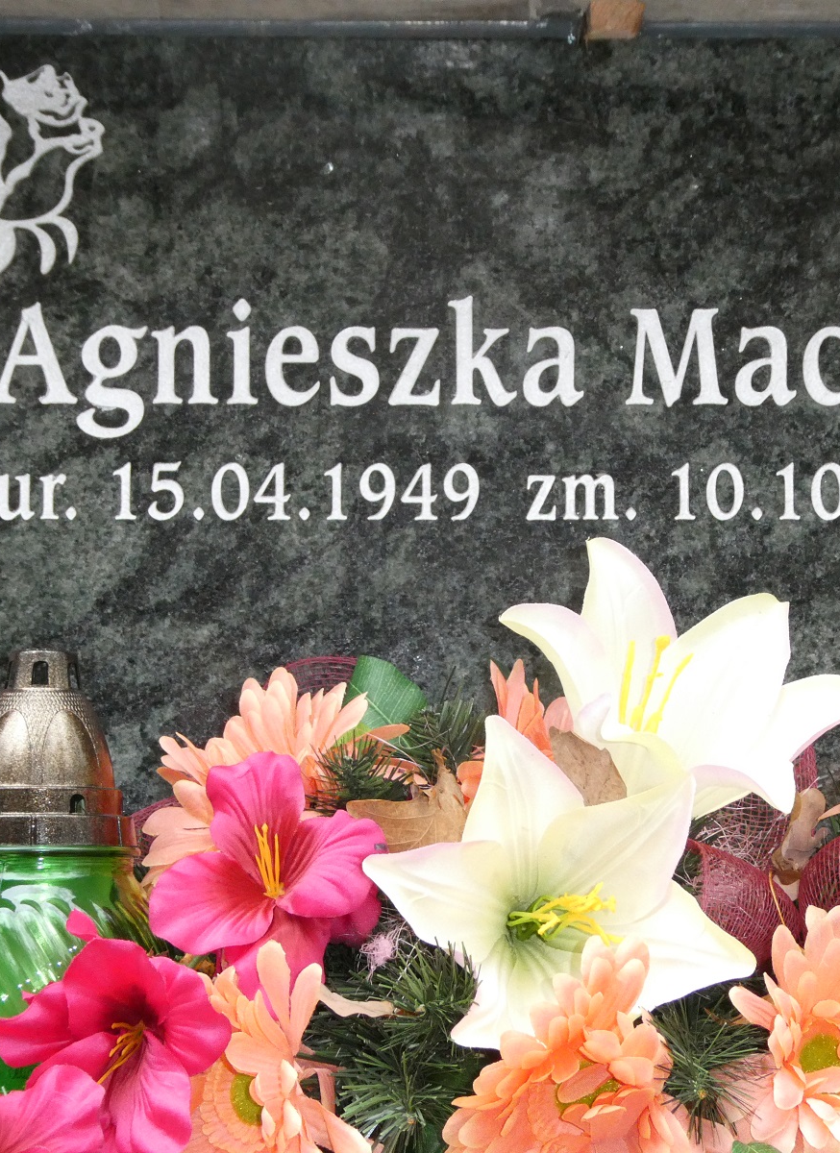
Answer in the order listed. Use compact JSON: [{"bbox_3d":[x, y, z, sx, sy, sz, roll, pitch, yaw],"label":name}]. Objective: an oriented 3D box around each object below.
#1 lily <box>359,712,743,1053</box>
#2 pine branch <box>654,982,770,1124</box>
[{"bbox_3d":[0.051,0.113,1.060,0.142,0.124,0.075,1,-12,-15],"label":"lily"},{"bbox_3d":[0.105,0.174,1.050,0.045,0.054,0.050,0,-4,0],"label":"pine branch"}]

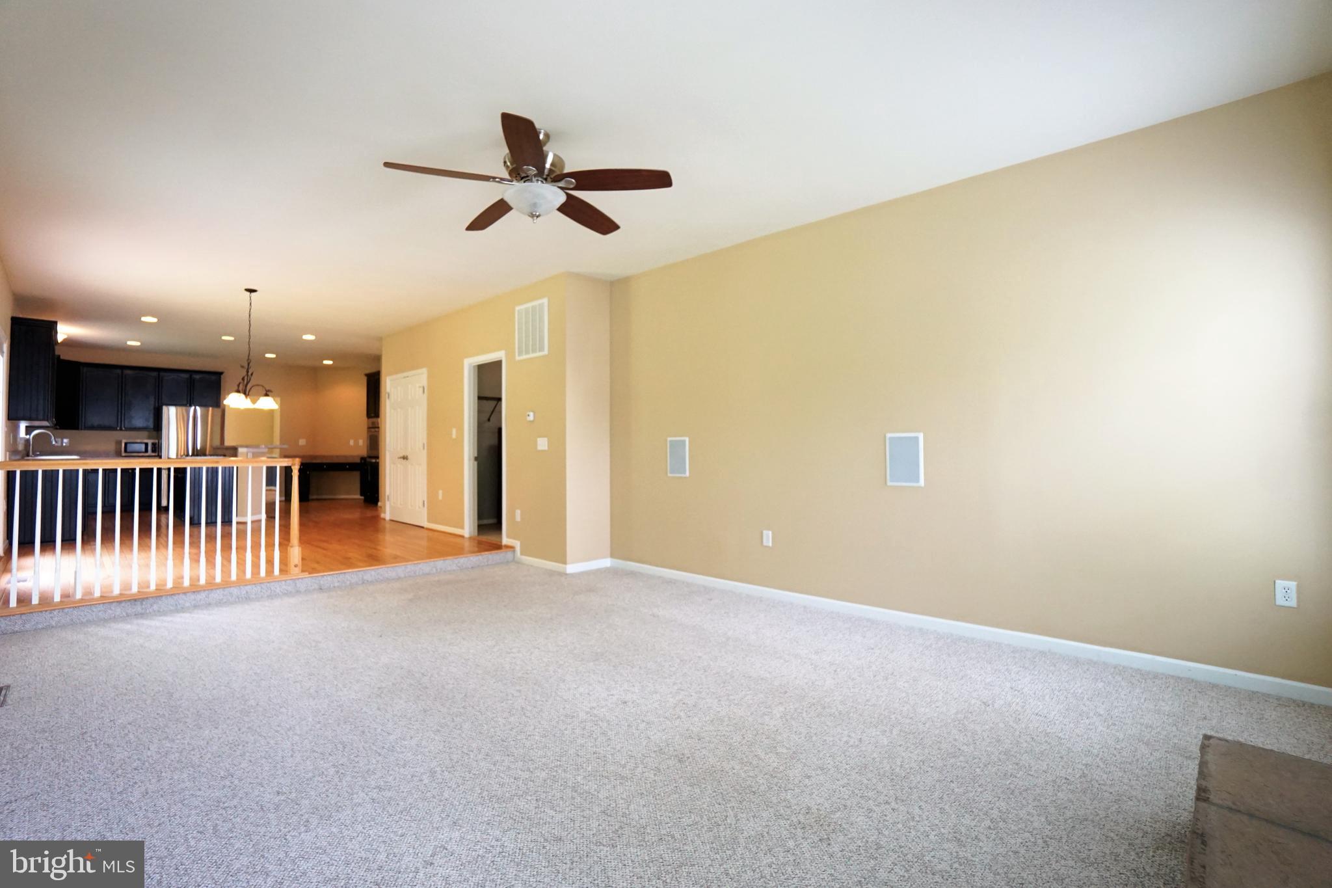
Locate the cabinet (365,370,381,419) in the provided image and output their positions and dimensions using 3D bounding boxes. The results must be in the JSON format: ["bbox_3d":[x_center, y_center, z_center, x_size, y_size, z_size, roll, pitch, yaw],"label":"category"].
[{"bbox_3d":[-5.054,-0.863,10.083,0.630,0.830,0.580,-1,-1,41],"label":"cabinet"}]

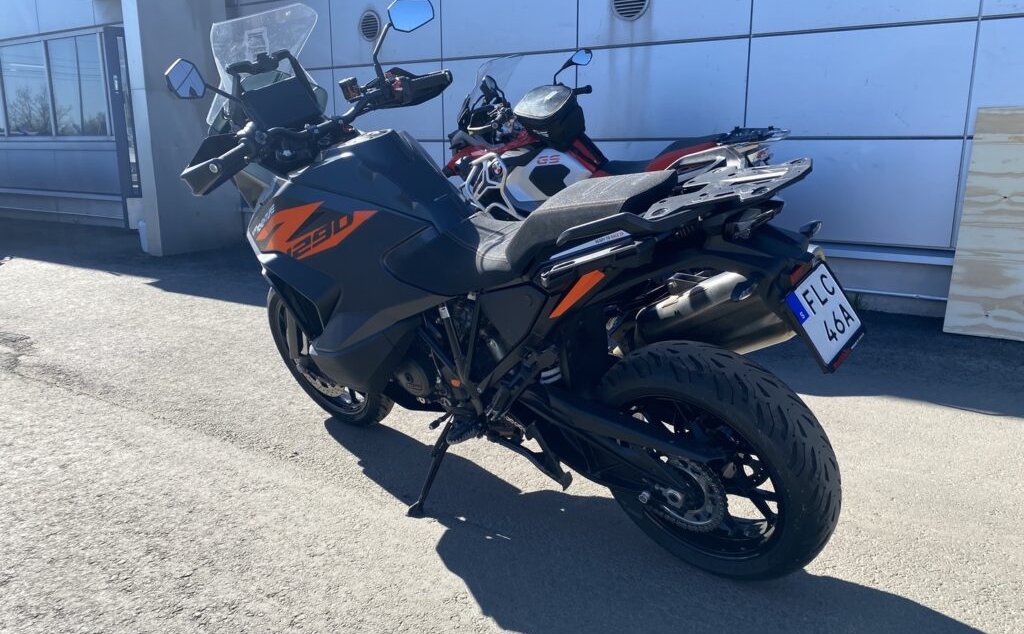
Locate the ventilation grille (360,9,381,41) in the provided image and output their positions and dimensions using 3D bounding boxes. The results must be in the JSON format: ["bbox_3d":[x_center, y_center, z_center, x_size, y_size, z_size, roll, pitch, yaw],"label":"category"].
[{"bbox_3d":[-1.123,-2.300,6.075,0.235,0.235,0.040,8,15,32],"label":"ventilation grille"}]

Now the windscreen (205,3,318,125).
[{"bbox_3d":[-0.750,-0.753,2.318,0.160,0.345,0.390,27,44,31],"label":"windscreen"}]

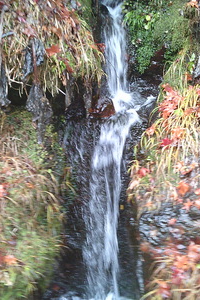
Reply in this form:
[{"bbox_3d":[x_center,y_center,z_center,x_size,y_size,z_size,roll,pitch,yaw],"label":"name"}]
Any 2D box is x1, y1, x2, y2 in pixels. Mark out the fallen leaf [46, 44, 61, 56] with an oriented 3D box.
[{"bbox_3d":[-0.204,-0.436,1.720,0.061,0.062,0.012,0,-21,0],"label":"fallen leaf"}]

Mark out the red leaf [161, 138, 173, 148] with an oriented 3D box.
[{"bbox_3d":[0.283,-0.028,1.670,0.051,0.012,0.050,0,60,7],"label":"red leaf"}]

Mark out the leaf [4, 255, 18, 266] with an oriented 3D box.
[{"bbox_3d":[-0.322,0.402,1.430,0.051,0.012,0.044,0,57,-7],"label":"leaf"}]

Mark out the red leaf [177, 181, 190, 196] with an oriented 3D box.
[{"bbox_3d":[0.340,0.157,1.600,0.057,0.066,0.012,0,-24,6],"label":"red leaf"}]

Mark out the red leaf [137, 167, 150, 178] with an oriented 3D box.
[{"bbox_3d":[0.178,0.092,1.610,0.057,0.054,0.012,0,-27,6],"label":"red leaf"}]

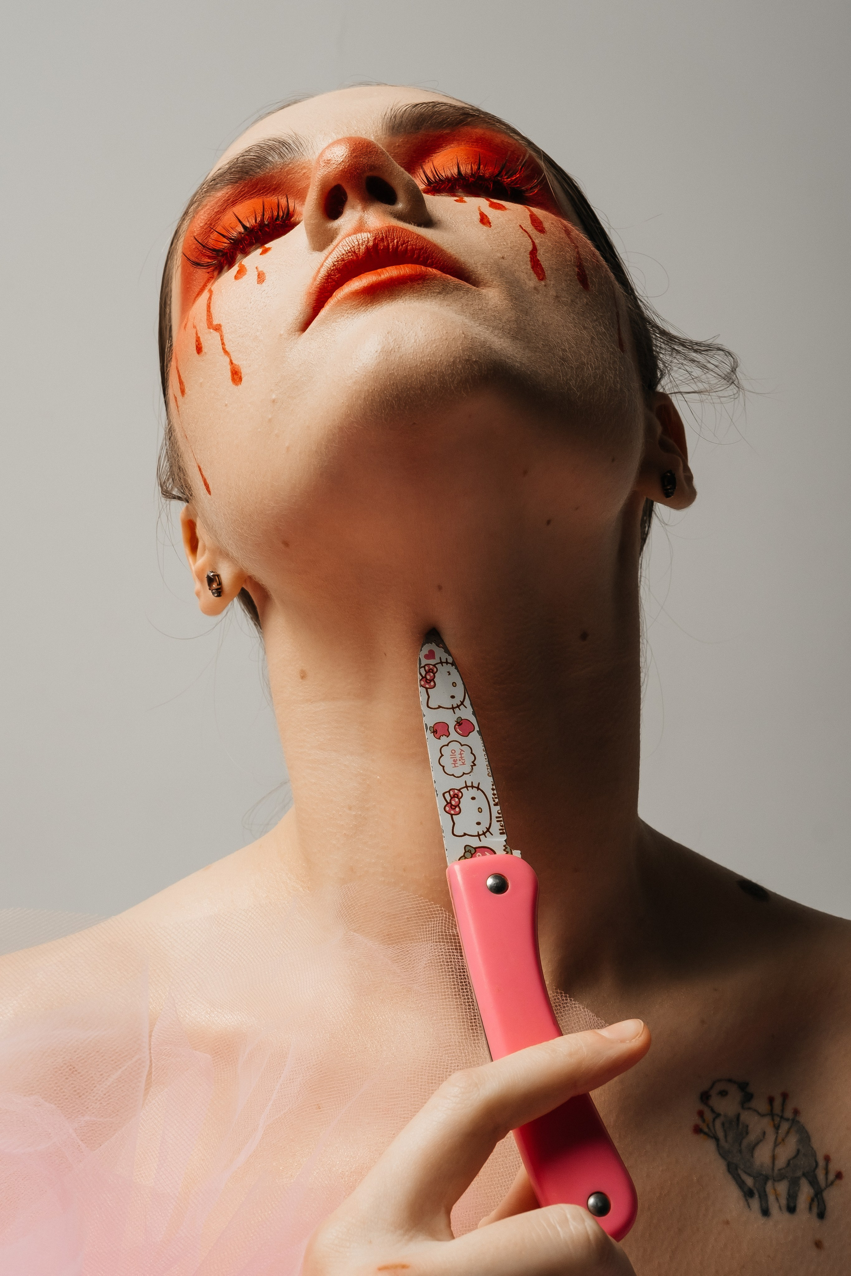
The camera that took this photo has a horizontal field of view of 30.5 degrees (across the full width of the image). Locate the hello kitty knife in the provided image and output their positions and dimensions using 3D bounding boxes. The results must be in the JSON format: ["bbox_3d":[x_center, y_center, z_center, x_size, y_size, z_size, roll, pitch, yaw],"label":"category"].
[{"bbox_3d":[0.018,0.069,0.400,0.024,0.169,0.013,-11,-30,-10],"label":"hello kitty knife"}]

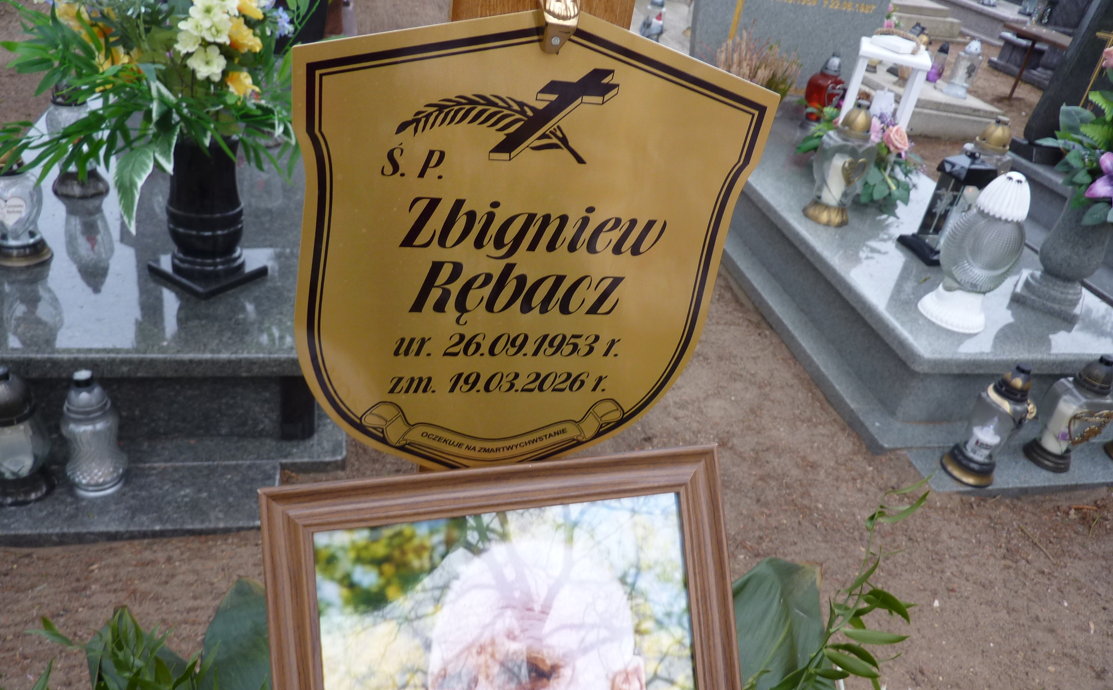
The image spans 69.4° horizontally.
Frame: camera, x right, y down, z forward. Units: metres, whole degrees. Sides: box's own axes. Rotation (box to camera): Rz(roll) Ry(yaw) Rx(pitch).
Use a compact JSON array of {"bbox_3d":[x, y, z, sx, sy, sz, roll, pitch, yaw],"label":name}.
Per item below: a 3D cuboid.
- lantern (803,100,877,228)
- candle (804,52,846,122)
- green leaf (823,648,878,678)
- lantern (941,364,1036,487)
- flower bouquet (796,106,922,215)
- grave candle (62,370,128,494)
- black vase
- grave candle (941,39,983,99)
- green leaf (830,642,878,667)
[{"bbox_3d":[0.828,-0.529,2.322,0.165,0.334,0.135,-1,32,-17],"label":"lantern"},{"bbox_3d":[1.111,-1.050,3.312,0.150,0.275,0.125,-3,33,-21],"label":"candle"},{"bbox_3d":[0.257,0.278,0.700,0.054,0.010,0.018,24,32,2],"label":"green leaf"},{"bbox_3d":[0.942,0.161,1.715,0.115,0.281,0.122,-9,36,-29],"label":"lantern"},{"bbox_3d":[0.980,-0.601,2.600,0.340,0.250,0.260,1,32,-14],"label":"flower bouquet"},{"bbox_3d":[-0.759,0.141,1.310,0.100,0.224,0.100,12,31,3],"label":"grave candle"},{"bbox_3d":[-0.648,-0.254,1.493,0.152,0.275,0.152,26,34,24],"label":"black vase"},{"bbox_3d":[2.361,-1.605,4.644,0.135,0.290,0.135,-5,34,-23],"label":"grave candle"},{"bbox_3d":[0.260,0.272,0.705,0.052,0.012,0.016,23,29,-2],"label":"green leaf"}]

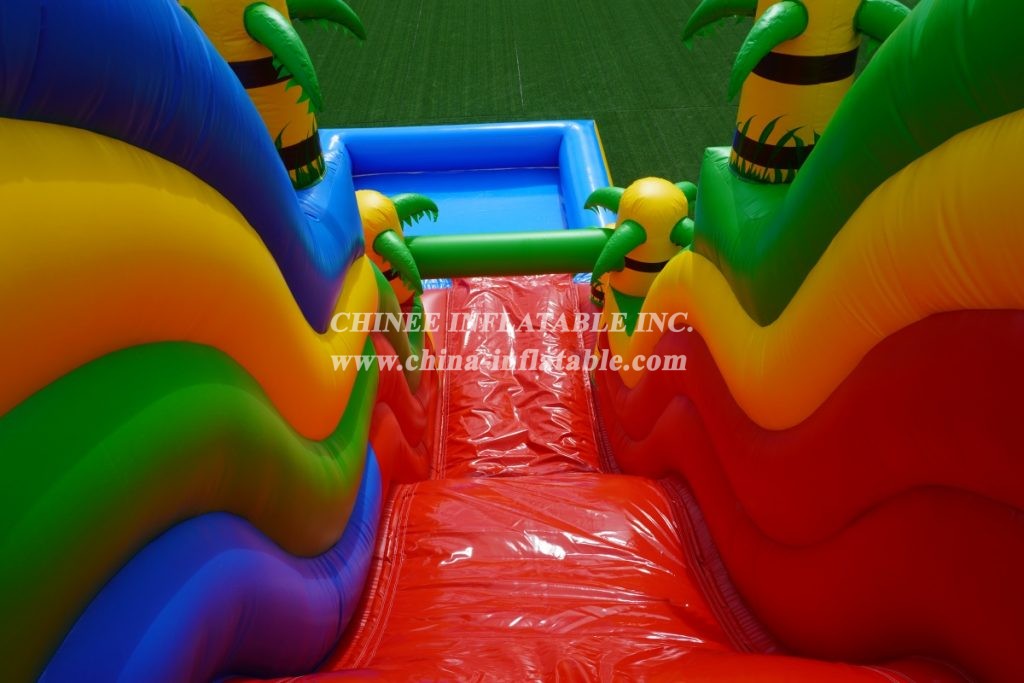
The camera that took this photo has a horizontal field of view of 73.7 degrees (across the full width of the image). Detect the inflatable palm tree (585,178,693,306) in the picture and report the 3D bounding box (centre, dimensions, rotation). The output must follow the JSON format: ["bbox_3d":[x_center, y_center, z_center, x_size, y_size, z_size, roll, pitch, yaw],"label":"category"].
[{"bbox_3d":[0.966,-0.749,4.823,0.970,0.830,0.970,-2,42,-1],"label":"inflatable palm tree"}]

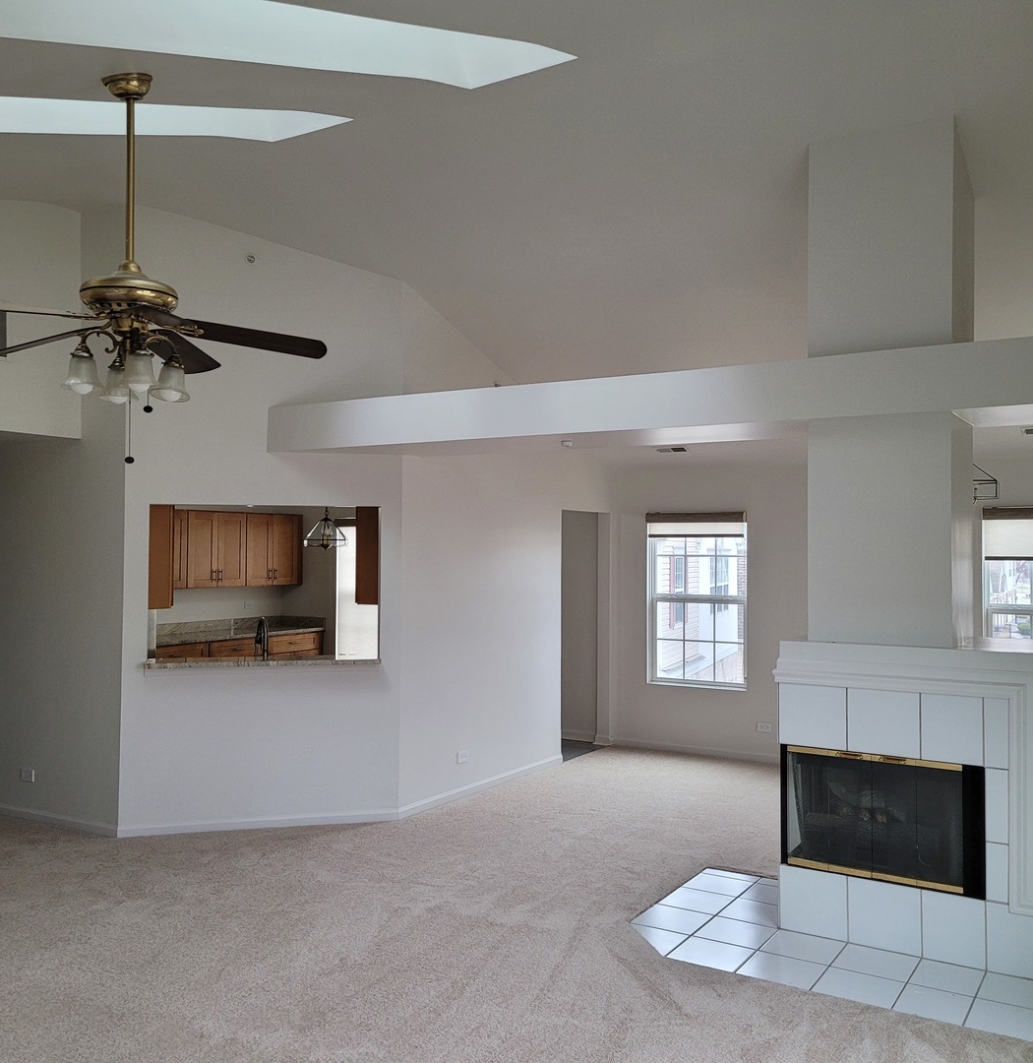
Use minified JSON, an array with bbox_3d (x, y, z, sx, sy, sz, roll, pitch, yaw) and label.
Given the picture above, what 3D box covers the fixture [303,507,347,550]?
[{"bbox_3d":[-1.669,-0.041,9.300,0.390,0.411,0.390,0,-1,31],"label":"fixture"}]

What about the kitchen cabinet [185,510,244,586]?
[{"bbox_3d":[-3.094,0.184,10.579,0.330,0.745,0.775,0,-1,31],"label":"kitchen cabinet"}]

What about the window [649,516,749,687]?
[{"bbox_3d":[1.553,0.588,9.181,0.920,1.515,0.100,0,-1,31],"label":"window"}]

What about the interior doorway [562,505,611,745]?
[{"bbox_3d":[0.555,0.871,9.259,0.130,2.080,0.905,0,-1,31],"label":"interior doorway"}]

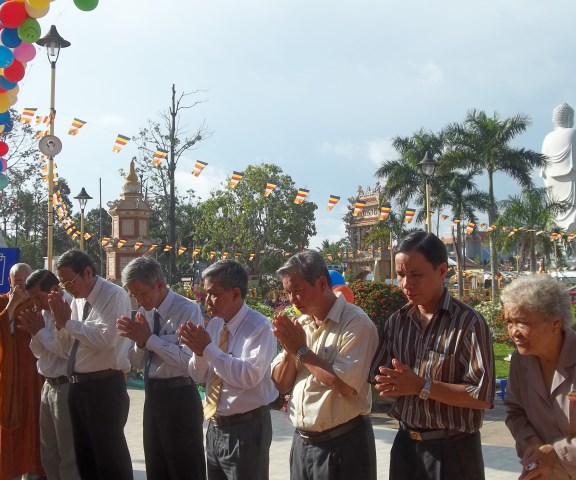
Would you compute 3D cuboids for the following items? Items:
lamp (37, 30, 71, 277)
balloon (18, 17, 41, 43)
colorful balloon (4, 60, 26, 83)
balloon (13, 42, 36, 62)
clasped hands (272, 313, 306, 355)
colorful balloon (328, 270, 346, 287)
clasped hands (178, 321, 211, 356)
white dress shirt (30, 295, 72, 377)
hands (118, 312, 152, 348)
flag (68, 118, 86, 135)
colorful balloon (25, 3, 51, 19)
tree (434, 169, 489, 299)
[{"bbox_3d":[-3.340,-0.551,9.400,0.500,5.000,0.500,0,-2,0],"label":"lamp"},{"bbox_3d":[-2.404,-1.952,6.200,0.213,0.239,0.213,0,-2,0],"label":"balloon"},{"bbox_3d":[-2.917,-1.808,7.100,0.240,0.250,0.240,1,-3,-22],"label":"colorful balloon"},{"bbox_3d":[-2.489,-1.765,6.300,0.218,0.218,0.218,0,-2,0],"label":"balloon"},{"bbox_3d":[0.005,0.316,2.250,0.130,0.150,0.100,3,-4,-44],"label":"clasped hands"},{"bbox_3d":[0.374,0.374,5.600,0.250,0.260,0.250,0,-3,0],"label":"colorful balloon"},{"bbox_3d":[-0.361,0.385,2.600,0.140,0.150,0.110,2,-3,-40],"label":"clasped hands"},{"bbox_3d":[-1.287,0.527,3.750,0.380,0.500,0.460,2,-4,-41],"label":"white dress shirt"},{"bbox_3d":[-0.696,0.411,3.020,0.150,0.160,0.100,2,-4,-37],"label":"hands"},{"bbox_3d":[-3.099,-1.664,9.800,0.200,0.280,0.040,28,-3,-30],"label":"flag"},{"bbox_3d":[-2.216,-2.061,5.900,0.226,0.236,0.226,0,-2,0],"label":"colorful balloon"},{"bbox_3d":[8.104,0.025,30.801,2.800,6.535,2.800,0,-3,0],"label":"tree"}]

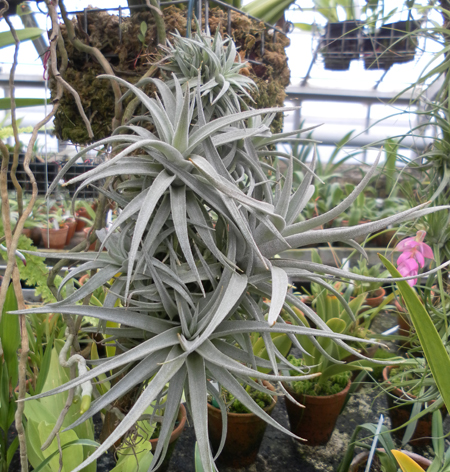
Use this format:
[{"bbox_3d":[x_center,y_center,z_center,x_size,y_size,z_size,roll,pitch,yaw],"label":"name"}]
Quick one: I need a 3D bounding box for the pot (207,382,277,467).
[{"bbox_3d":[0.027,0.369,0.948,0.145,0.127,0.145,1,10,0],"label":"pot"}]

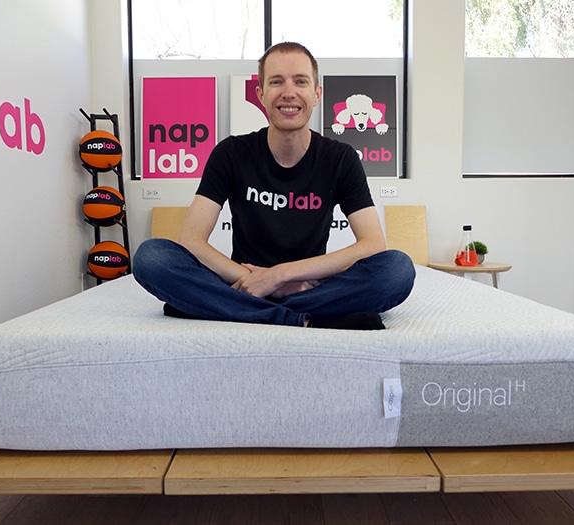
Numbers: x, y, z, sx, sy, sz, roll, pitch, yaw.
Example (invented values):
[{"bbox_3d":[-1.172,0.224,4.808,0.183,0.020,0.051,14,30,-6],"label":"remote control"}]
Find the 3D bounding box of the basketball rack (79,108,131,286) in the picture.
[{"bbox_3d":[-1.055,-0.185,2.895,0.280,1.420,0.330,0,5,-1],"label":"basketball rack"}]

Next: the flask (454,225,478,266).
[{"bbox_3d":[1.058,-0.098,2.850,0.134,0.240,0.134,0,5,-1],"label":"flask"}]

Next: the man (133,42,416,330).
[{"bbox_3d":[-0.036,-0.243,1.435,0.800,0.780,0.620,0,5,0],"label":"man"}]

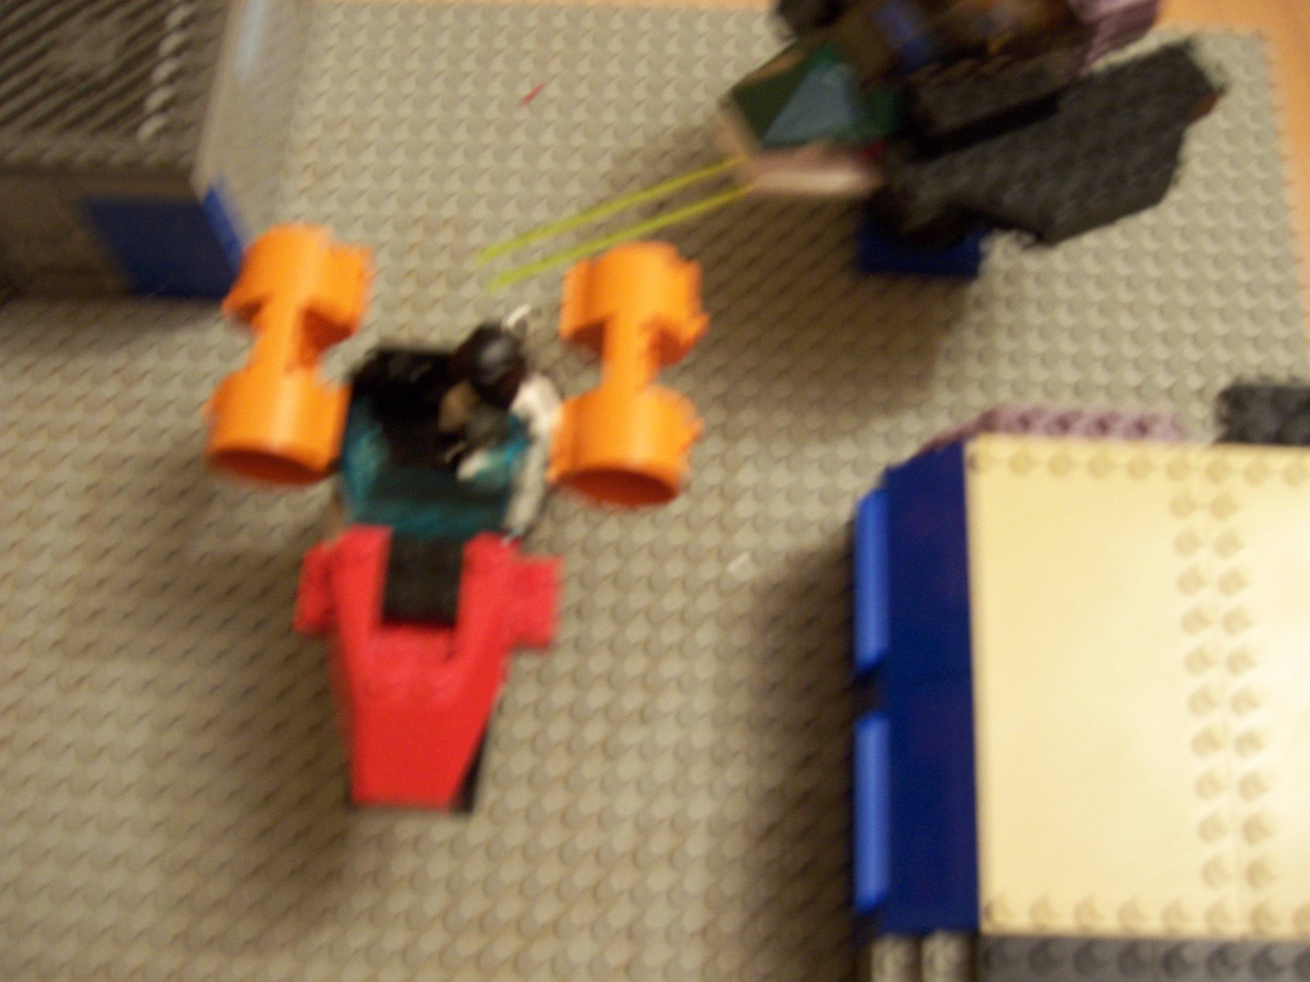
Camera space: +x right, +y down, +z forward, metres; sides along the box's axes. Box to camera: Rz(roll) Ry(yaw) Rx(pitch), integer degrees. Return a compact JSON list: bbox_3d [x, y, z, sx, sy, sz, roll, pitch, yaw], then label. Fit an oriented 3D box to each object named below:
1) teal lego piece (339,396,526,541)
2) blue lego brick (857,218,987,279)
[{"bbox_3d":[-0.042,-0.004,0.255,0.032,0.017,0.024,3,68,2],"label":"teal lego piece"},{"bbox_3d":[0.069,-0.066,0.356,0.032,0.011,0.016,3,68,2],"label":"blue lego brick"}]

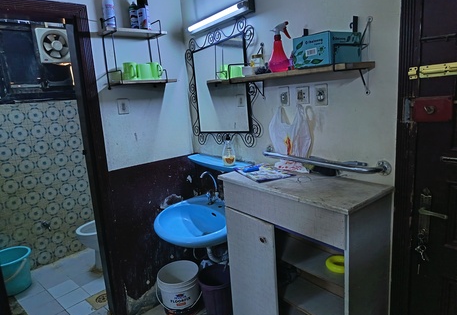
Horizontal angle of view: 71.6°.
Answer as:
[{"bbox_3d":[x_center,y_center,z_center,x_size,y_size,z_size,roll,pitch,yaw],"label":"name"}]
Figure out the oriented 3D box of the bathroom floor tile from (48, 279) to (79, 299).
[{"bbox_3d":[-1.401,1.123,2.700,0.195,0.010,0.195,6,14,42],"label":"bathroom floor tile"}]

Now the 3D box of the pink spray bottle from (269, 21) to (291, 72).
[{"bbox_3d":[0.242,-0.500,1.465,0.100,0.222,0.108,-3,11,1],"label":"pink spray bottle"}]

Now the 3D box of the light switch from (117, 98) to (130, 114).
[{"bbox_3d":[-0.667,-0.324,2.018,0.075,0.092,0.012,-12,14,-38],"label":"light switch"}]

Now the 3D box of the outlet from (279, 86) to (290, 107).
[{"bbox_3d":[0.298,-0.323,1.677,0.018,0.100,0.074,-12,14,-38],"label":"outlet"}]

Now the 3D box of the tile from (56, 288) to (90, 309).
[{"bbox_3d":[-1.253,1.139,2.565,0.195,0.010,0.195,6,14,42],"label":"tile"}]

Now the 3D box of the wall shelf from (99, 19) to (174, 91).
[{"bbox_3d":[-0.561,-0.661,2.025,0.400,0.420,0.205,-12,14,-38],"label":"wall shelf"}]

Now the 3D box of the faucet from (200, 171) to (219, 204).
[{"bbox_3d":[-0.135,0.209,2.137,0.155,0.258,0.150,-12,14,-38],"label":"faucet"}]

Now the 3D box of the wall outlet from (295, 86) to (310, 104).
[{"bbox_3d":[0.373,-0.310,1.587,0.018,0.088,0.083,-12,14,-38],"label":"wall outlet"}]

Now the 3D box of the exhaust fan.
[{"bbox_3d":[-1.682,-1.083,3.104,0.310,0.305,0.120,-14,15,-42],"label":"exhaust fan"}]

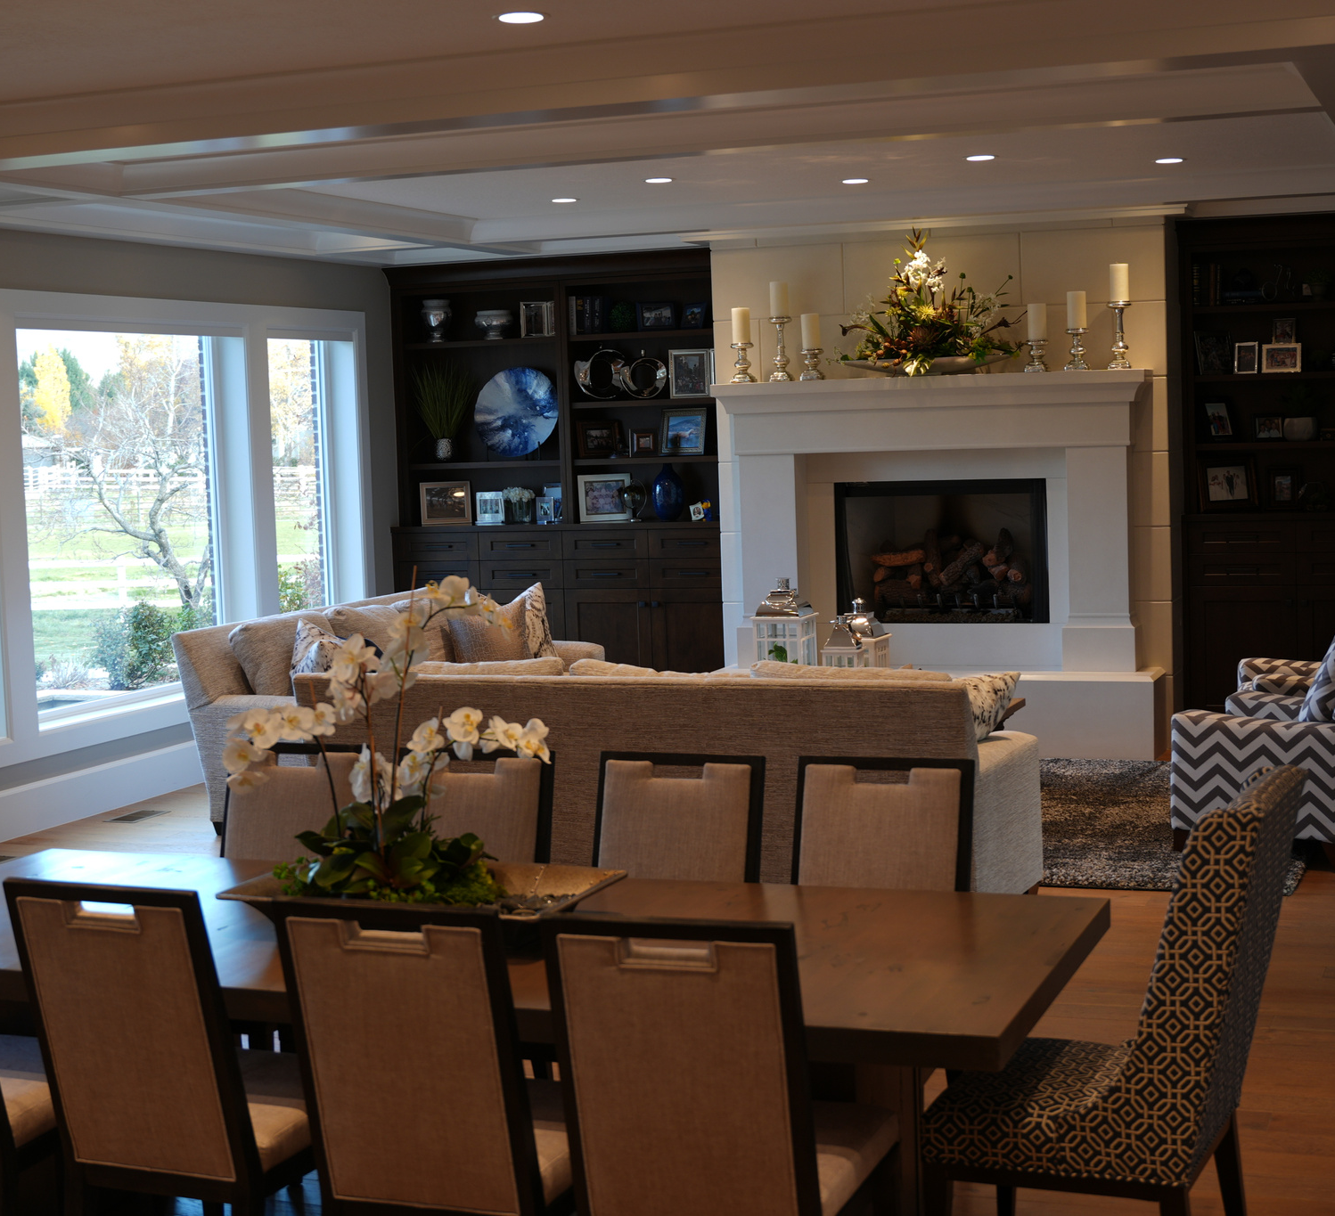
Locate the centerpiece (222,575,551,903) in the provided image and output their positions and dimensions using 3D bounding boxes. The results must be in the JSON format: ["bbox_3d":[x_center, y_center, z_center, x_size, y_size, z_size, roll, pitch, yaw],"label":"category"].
[{"bbox_3d":[-0.575,0.281,4.587,0.660,0.680,0.420,0,5,21],"label":"centerpiece"}]

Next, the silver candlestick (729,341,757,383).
[{"bbox_3d":[0.398,-1.288,11.480,0.130,0.213,0.130,-2,5,0],"label":"silver candlestick"}]

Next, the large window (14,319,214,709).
[{"bbox_3d":[-2.738,-0.455,10.872,0.140,1.830,1.850,0,5,21],"label":"large window"}]

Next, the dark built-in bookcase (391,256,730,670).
[{"bbox_3d":[-0.540,-0.696,12.994,2.250,2.750,0.460,0,5,21],"label":"dark built-in bookcase"}]

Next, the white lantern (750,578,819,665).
[{"bbox_3d":[0.533,0.174,9.804,0.235,0.620,0.235,0,5,21],"label":"white lantern"}]

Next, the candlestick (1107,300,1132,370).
[{"bbox_3d":[2.297,-1.394,11.114,0.120,0.354,0.120,0,5,21],"label":"candlestick"}]

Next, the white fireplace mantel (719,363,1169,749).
[{"bbox_3d":[1.328,-0.221,11.156,2.349,1.899,0.403,0,5,21],"label":"white fireplace mantel"}]

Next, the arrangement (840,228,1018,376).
[{"bbox_3d":[1.316,-1.550,11.058,0.860,0.750,0.360,0,5,21],"label":"arrangement"}]

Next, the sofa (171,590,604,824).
[{"bbox_3d":[-1.279,0.457,10.744,1.120,0.900,2.450,0,5,21],"label":"sofa"}]

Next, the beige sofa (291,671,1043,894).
[{"bbox_3d":[0.009,0.626,7.696,2.424,0.900,0.989,0,5,21],"label":"beige sofa"}]

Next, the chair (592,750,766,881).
[{"bbox_3d":[-0.057,0.849,4.827,0.440,0.965,0.600,0,5,21],"label":"chair"}]

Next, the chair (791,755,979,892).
[{"bbox_3d":[0.400,0.848,4.682,0.440,0.965,0.600,0,5,21],"label":"chair"}]

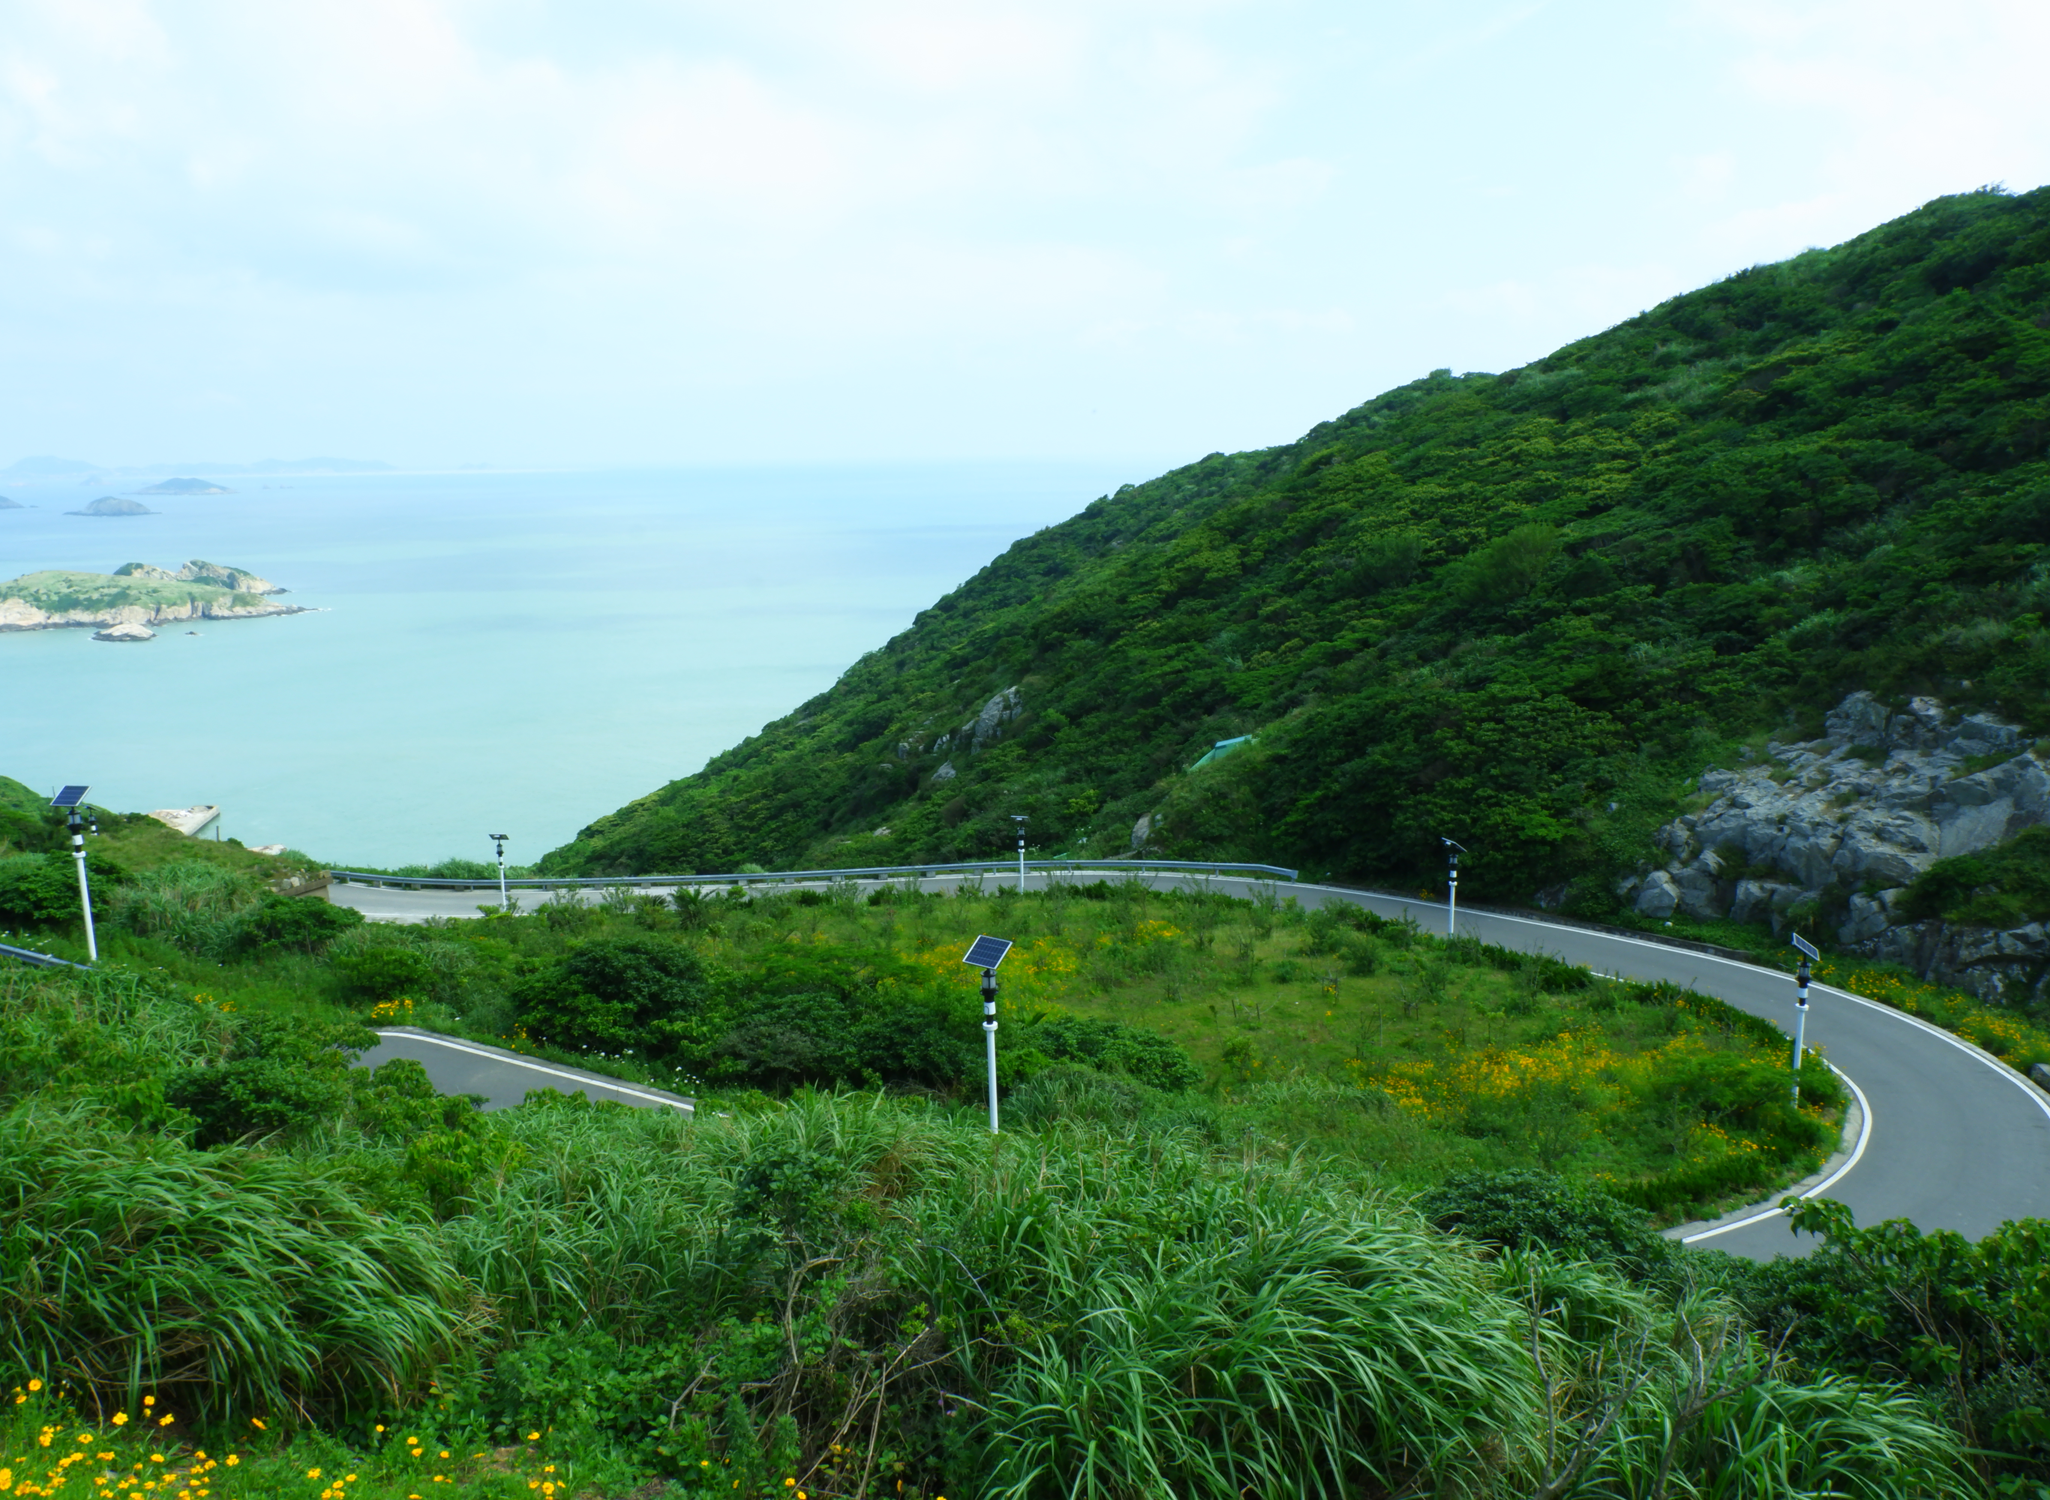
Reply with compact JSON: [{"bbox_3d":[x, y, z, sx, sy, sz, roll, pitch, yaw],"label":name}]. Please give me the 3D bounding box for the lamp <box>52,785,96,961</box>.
[{"bbox_3d":[-25.276,3.418,40.239,0.870,4.850,0.680,1,11,12],"label":"lamp"}]

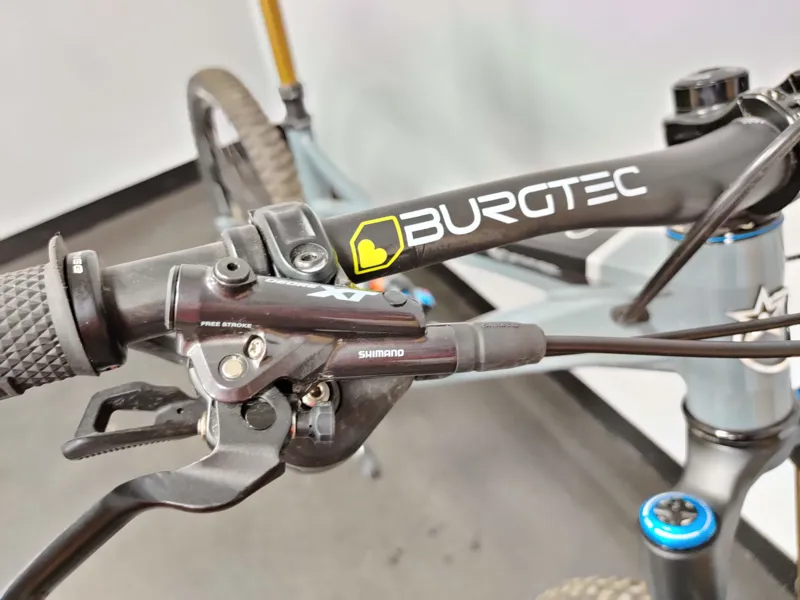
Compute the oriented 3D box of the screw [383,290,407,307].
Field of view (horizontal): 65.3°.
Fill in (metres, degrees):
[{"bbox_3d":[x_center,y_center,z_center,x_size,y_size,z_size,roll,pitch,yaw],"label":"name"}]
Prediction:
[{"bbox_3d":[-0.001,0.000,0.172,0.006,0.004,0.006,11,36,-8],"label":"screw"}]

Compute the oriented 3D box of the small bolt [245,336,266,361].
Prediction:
[{"bbox_3d":[-0.038,0.013,0.167,0.006,0.005,0.006,-16,64,34],"label":"small bolt"}]

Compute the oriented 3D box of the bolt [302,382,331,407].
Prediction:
[{"bbox_3d":[-0.025,0.029,0.189,0.008,0.006,0.008,2,72,-5],"label":"bolt"}]

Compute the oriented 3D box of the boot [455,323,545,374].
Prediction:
[{"bbox_3d":[0.029,0.014,0.182,0.028,0.014,0.014,-3,47,-10],"label":"boot"}]

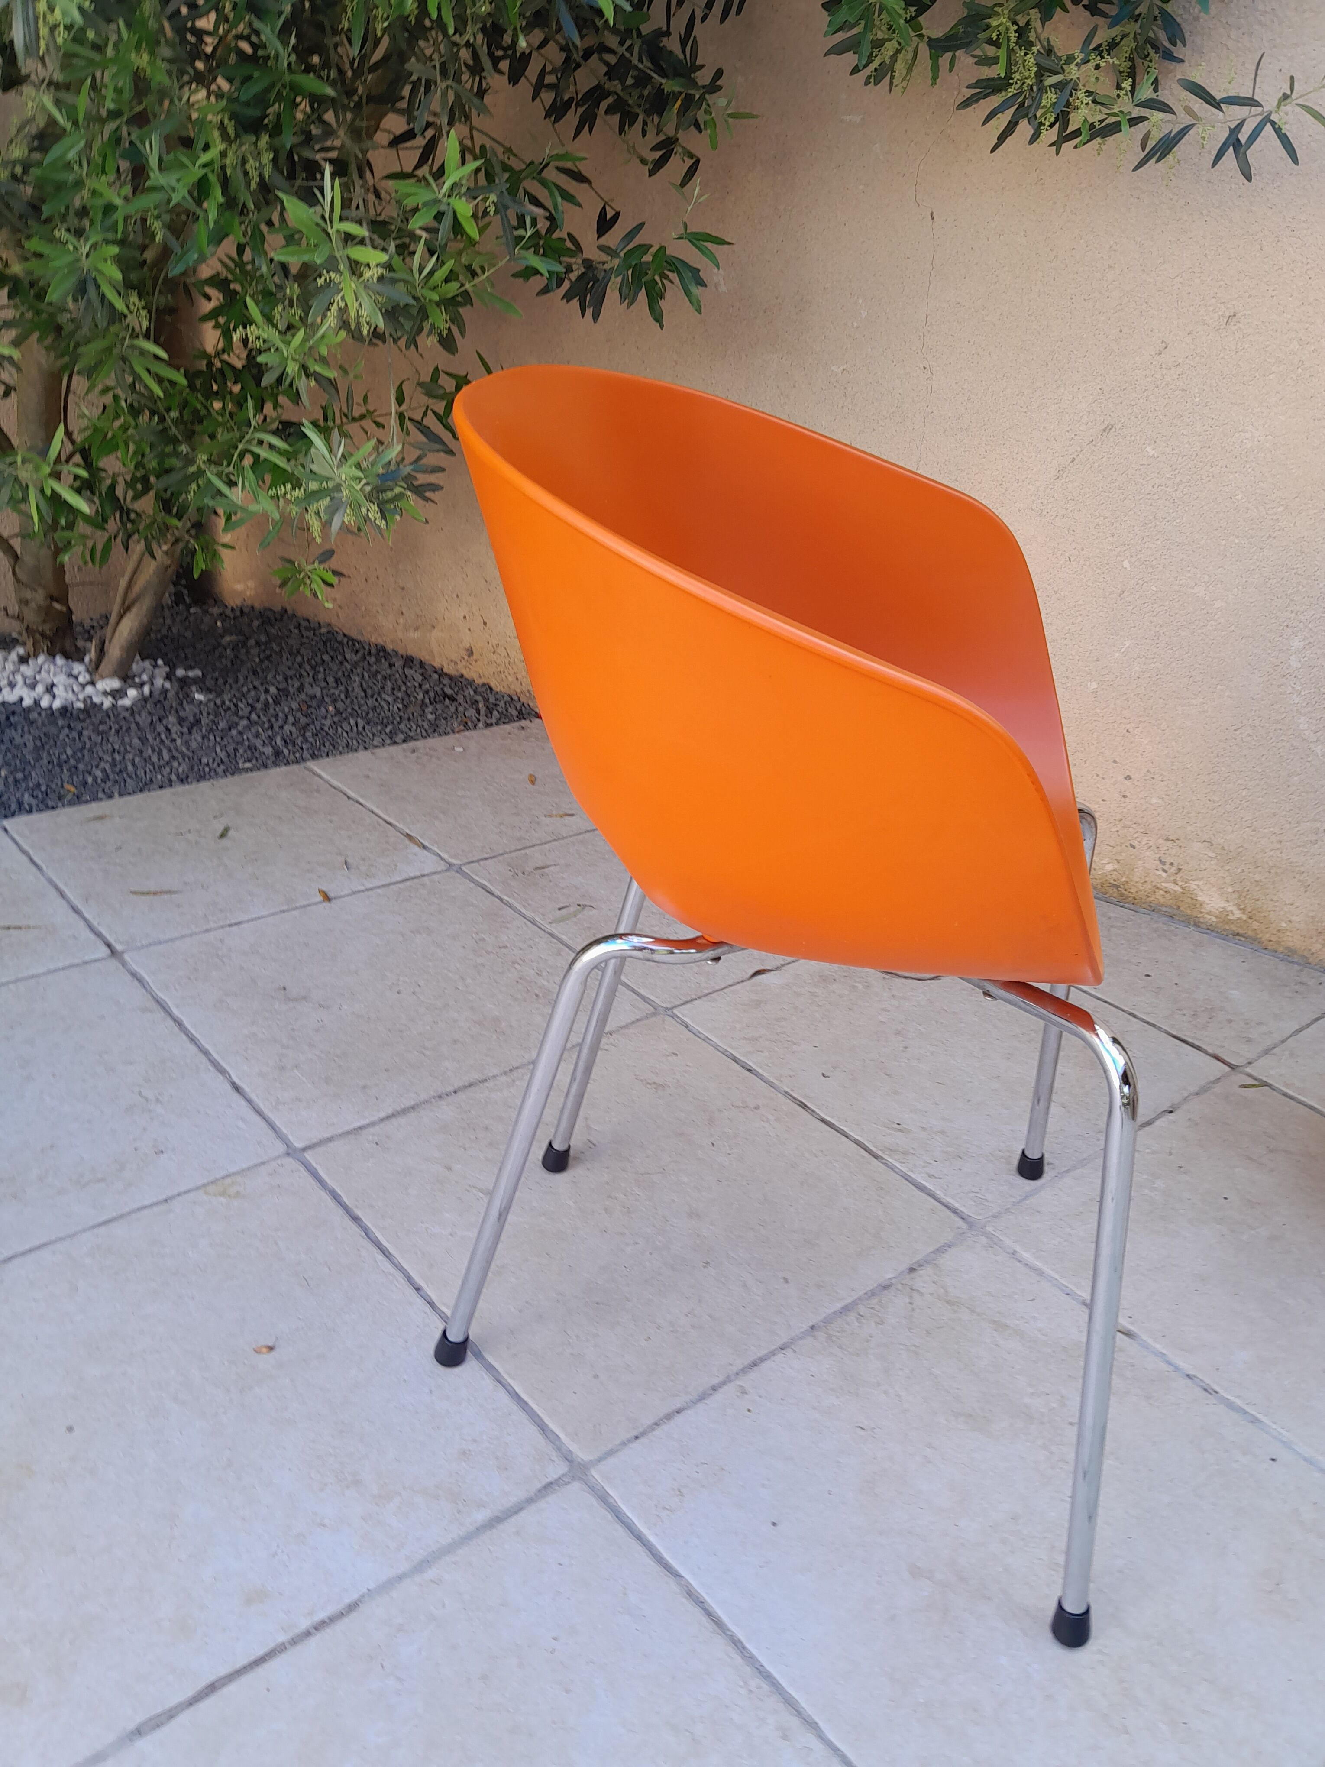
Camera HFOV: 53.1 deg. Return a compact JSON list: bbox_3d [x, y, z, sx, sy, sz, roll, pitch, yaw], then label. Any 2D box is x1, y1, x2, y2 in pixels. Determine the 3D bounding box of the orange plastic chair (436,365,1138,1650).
[{"bbox_3d":[0.104,0.030,0.963,0.499,0.712,0.577,9,26,10],"label":"orange plastic chair"}]

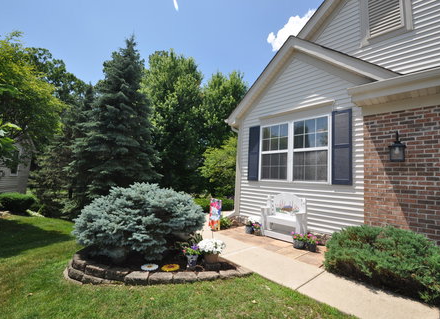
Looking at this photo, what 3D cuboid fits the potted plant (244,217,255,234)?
[{"bbox_3d":[0.727,1.569,4.830,0.240,0.350,0.240,3,-5,0],"label":"potted plant"}]

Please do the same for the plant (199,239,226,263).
[{"bbox_3d":[-0.119,1.282,2.915,0.360,0.330,0.360,3,-5,0],"label":"plant"}]

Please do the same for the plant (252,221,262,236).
[{"bbox_3d":[0.893,1.600,4.686,0.210,0.280,0.210,8,-7,-42],"label":"plant"}]

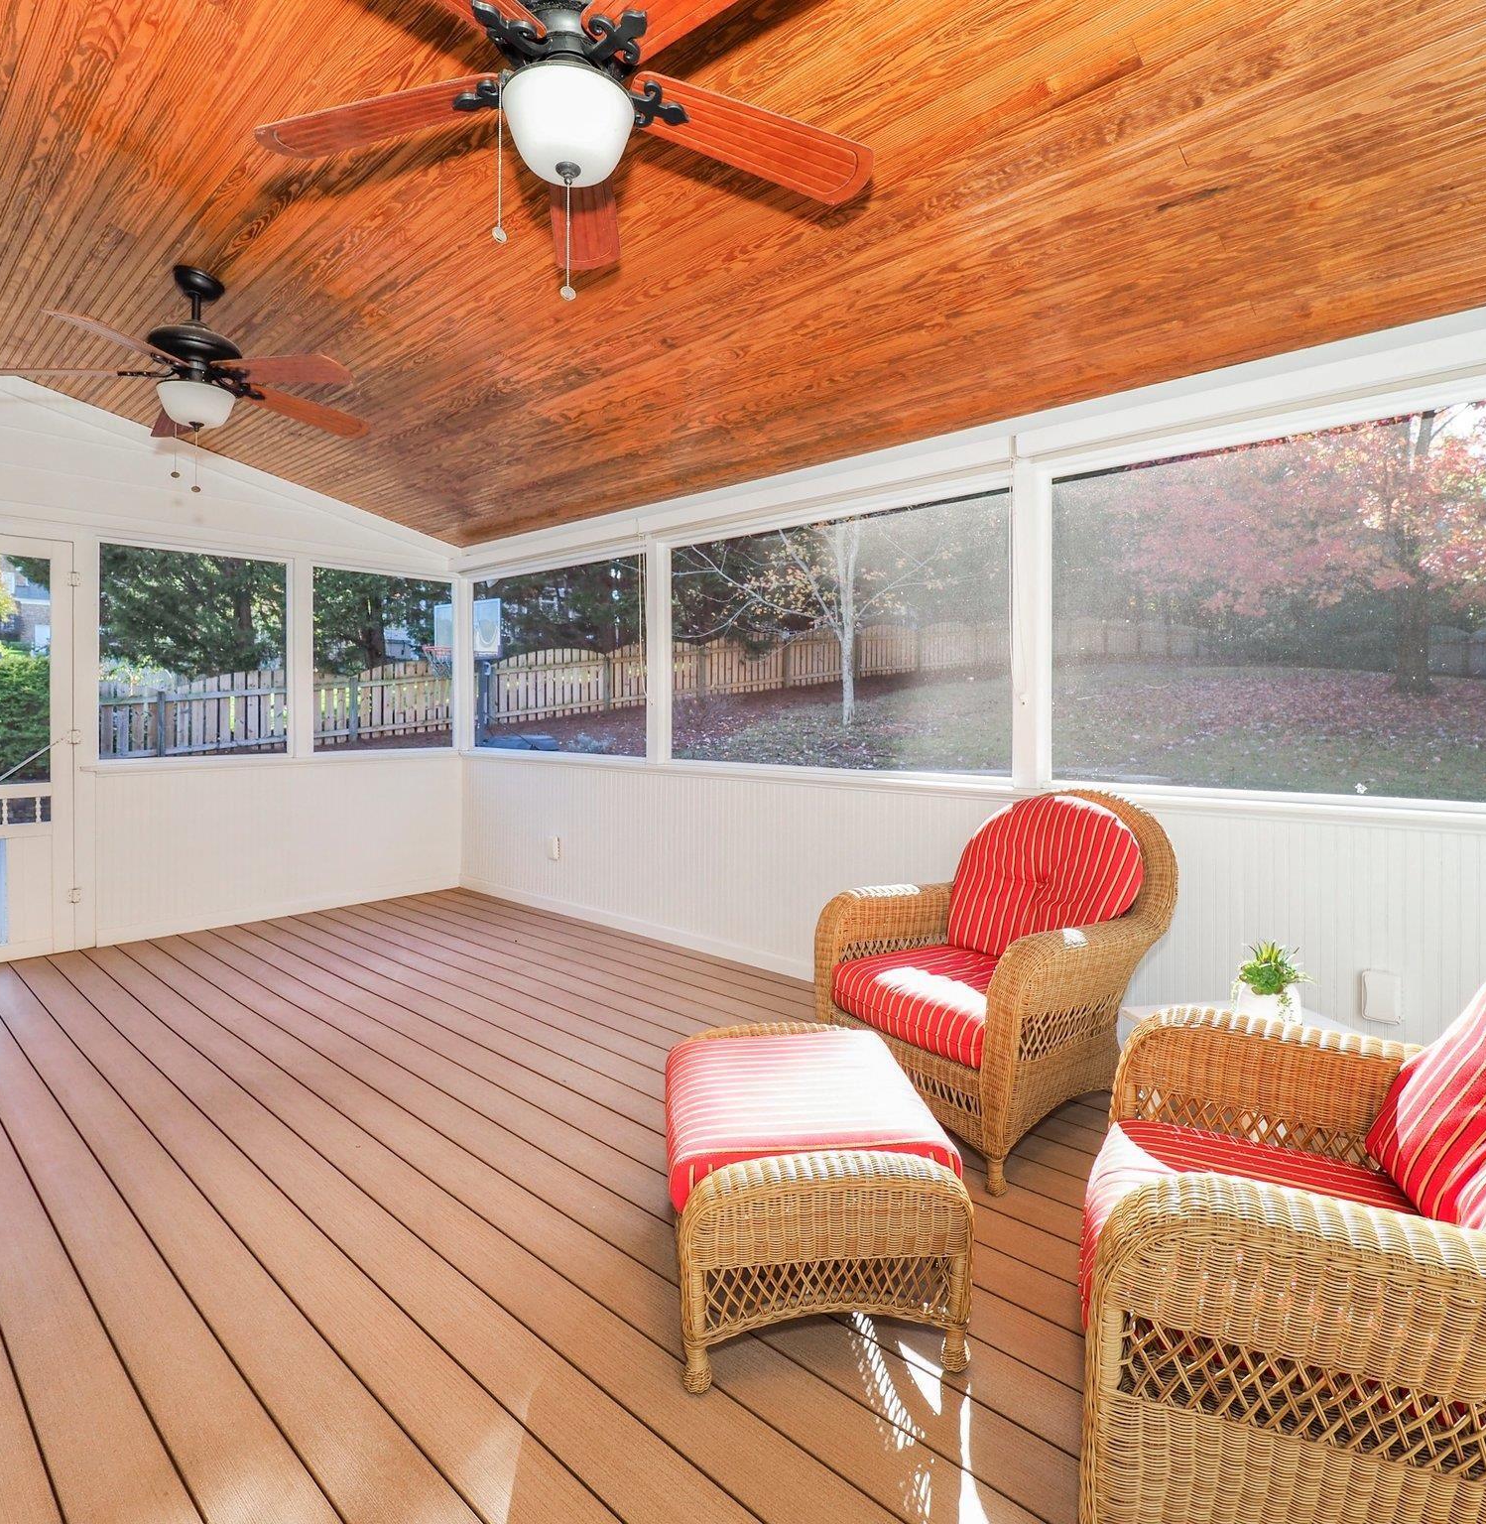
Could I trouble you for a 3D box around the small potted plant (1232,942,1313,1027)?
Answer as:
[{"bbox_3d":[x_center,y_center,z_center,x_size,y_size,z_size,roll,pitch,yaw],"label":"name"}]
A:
[{"bbox_3d":[1.331,0.580,2.065,0.170,0.220,0.170,3,4,33],"label":"small potted plant"}]

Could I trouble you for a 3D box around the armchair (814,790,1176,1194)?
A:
[{"bbox_3d":[0.829,0.616,2.671,0.860,0.975,0.770,-1,4,-34],"label":"armchair"}]

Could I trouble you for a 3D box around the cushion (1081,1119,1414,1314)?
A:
[{"bbox_3d":[0.834,0.781,1.201,0.590,0.150,0.560,2,3,27],"label":"cushion"}]

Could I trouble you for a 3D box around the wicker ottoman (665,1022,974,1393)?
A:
[{"bbox_3d":[0.120,0.921,1.836,0.560,0.440,0.630,0,3,-7],"label":"wicker ottoman"}]

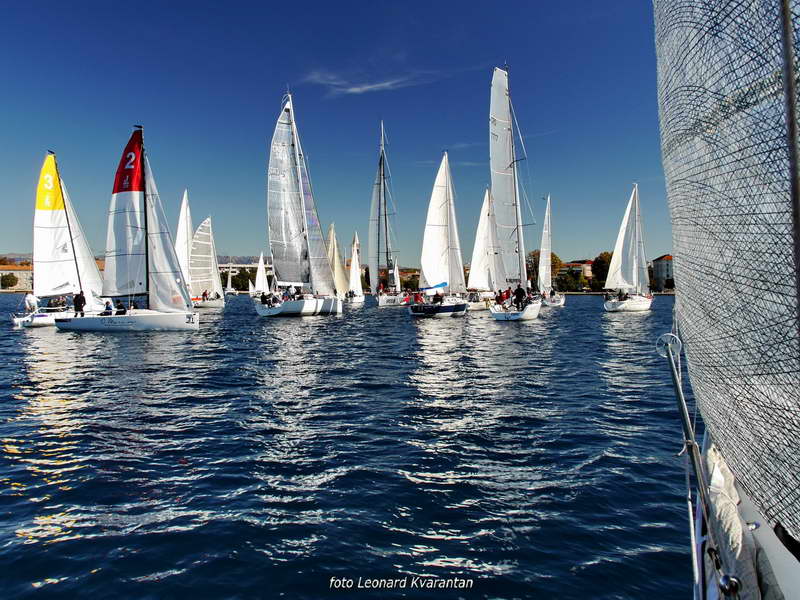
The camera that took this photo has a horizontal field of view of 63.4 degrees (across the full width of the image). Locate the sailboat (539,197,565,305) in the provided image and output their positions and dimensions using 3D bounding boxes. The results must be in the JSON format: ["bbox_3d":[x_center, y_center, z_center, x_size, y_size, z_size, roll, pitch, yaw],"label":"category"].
[{"bbox_3d":[19.332,-6.239,80.902,3.460,13.800,10.000,0,1,15],"label":"sailboat"}]

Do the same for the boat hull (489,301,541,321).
[{"bbox_3d":[8.682,0.561,47.217,3.600,1.400,11.600,0,1,18],"label":"boat hull"}]

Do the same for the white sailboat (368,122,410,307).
[{"bbox_3d":[-1.123,-11.141,83.815,4.510,23.500,15.500,0,1,14],"label":"white sailboat"}]

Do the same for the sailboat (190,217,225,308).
[{"bbox_3d":[-21.017,-4.229,71.936,2.620,10.100,7.200,0,1,20],"label":"sailboat"}]

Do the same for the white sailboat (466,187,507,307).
[{"bbox_3d":[9.108,-5.028,63.421,3.150,12.000,8.800,1,1,30],"label":"white sailboat"}]

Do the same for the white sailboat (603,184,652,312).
[{"bbox_3d":[22.577,-5.051,61.920,3.260,12.100,9.000,1,1,45],"label":"white sailboat"}]

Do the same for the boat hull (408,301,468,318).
[{"bbox_3d":[3.820,0.476,52.017,3.100,1.400,9.500,1,1,28],"label":"boat hull"}]

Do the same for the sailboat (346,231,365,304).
[{"bbox_3d":[-5.910,-4.684,91.931,2.620,10.300,7.200,0,1,14],"label":"sailboat"}]

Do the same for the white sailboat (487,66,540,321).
[{"bbox_3d":[8.682,-7.888,47.067,3.780,18.300,11.600,0,1,18],"label":"white sailboat"}]

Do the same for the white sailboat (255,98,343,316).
[{"bbox_3d":[-7.362,-7.941,52.867,3.890,18.200,11.600,0,1,24],"label":"white sailboat"}]

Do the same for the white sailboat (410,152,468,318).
[{"bbox_3d":[3.820,-5.323,51.914,3.260,13.000,9.500,1,1,28],"label":"white sailboat"}]

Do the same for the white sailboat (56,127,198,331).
[{"bbox_3d":[-13.667,-3.636,32.941,6.900,10.300,2.470,0,1,-2],"label":"white sailboat"}]

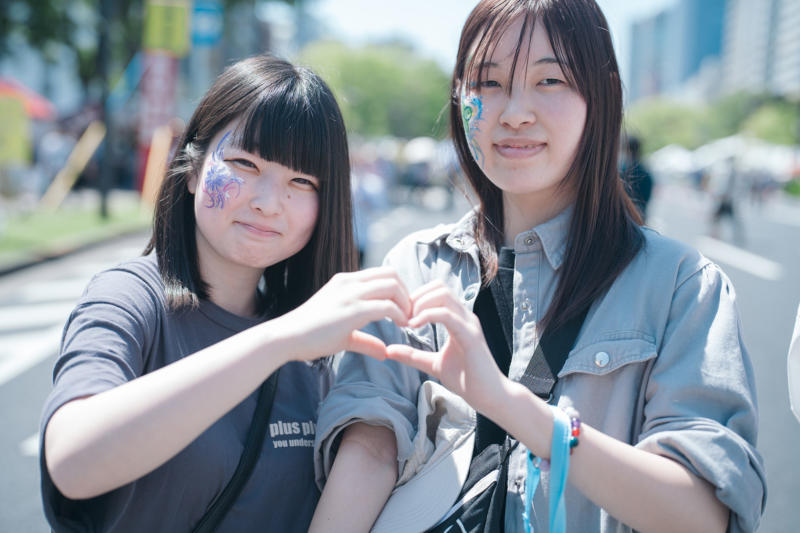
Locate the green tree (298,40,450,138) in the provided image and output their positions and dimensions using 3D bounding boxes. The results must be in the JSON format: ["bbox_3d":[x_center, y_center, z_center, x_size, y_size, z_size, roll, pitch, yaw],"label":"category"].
[{"bbox_3d":[-1.453,-9.230,65.411,9.000,7.800,8.000,1,6,0],"label":"green tree"}]

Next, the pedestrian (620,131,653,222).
[{"bbox_3d":[2.528,-0.595,12.087,0.380,1.660,0.480,-2,7,-30],"label":"pedestrian"}]

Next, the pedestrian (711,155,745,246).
[{"bbox_3d":[5.663,-1.157,19.282,0.580,1.550,0.500,4,6,21],"label":"pedestrian"}]

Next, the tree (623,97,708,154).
[{"bbox_3d":[19.469,-9.494,82.300,6.600,5.700,6.000,1,6,0],"label":"tree"}]

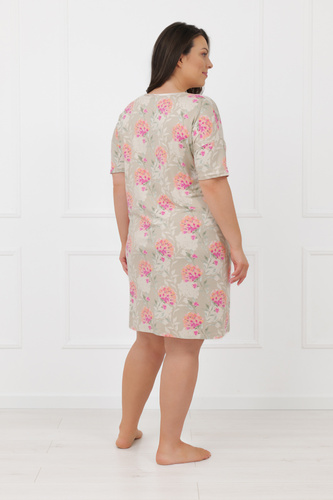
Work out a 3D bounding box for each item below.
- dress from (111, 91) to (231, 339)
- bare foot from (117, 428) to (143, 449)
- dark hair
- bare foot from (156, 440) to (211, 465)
[{"bbox_3d":[0.003,-0.150,2.735,0.510,0.930,0.330,2,5,33],"label":"dress"},{"bbox_3d":[-0.148,0.769,2.945,0.090,0.083,0.235,1,4,12],"label":"bare foot"},{"bbox_3d":[0.046,-0.742,2.690,0.225,0.280,0.200,-2,4,-22],"label":"dark hair"},{"bbox_3d":[0.067,0.778,2.730,0.230,0.092,0.090,-2,4,-28],"label":"bare foot"}]

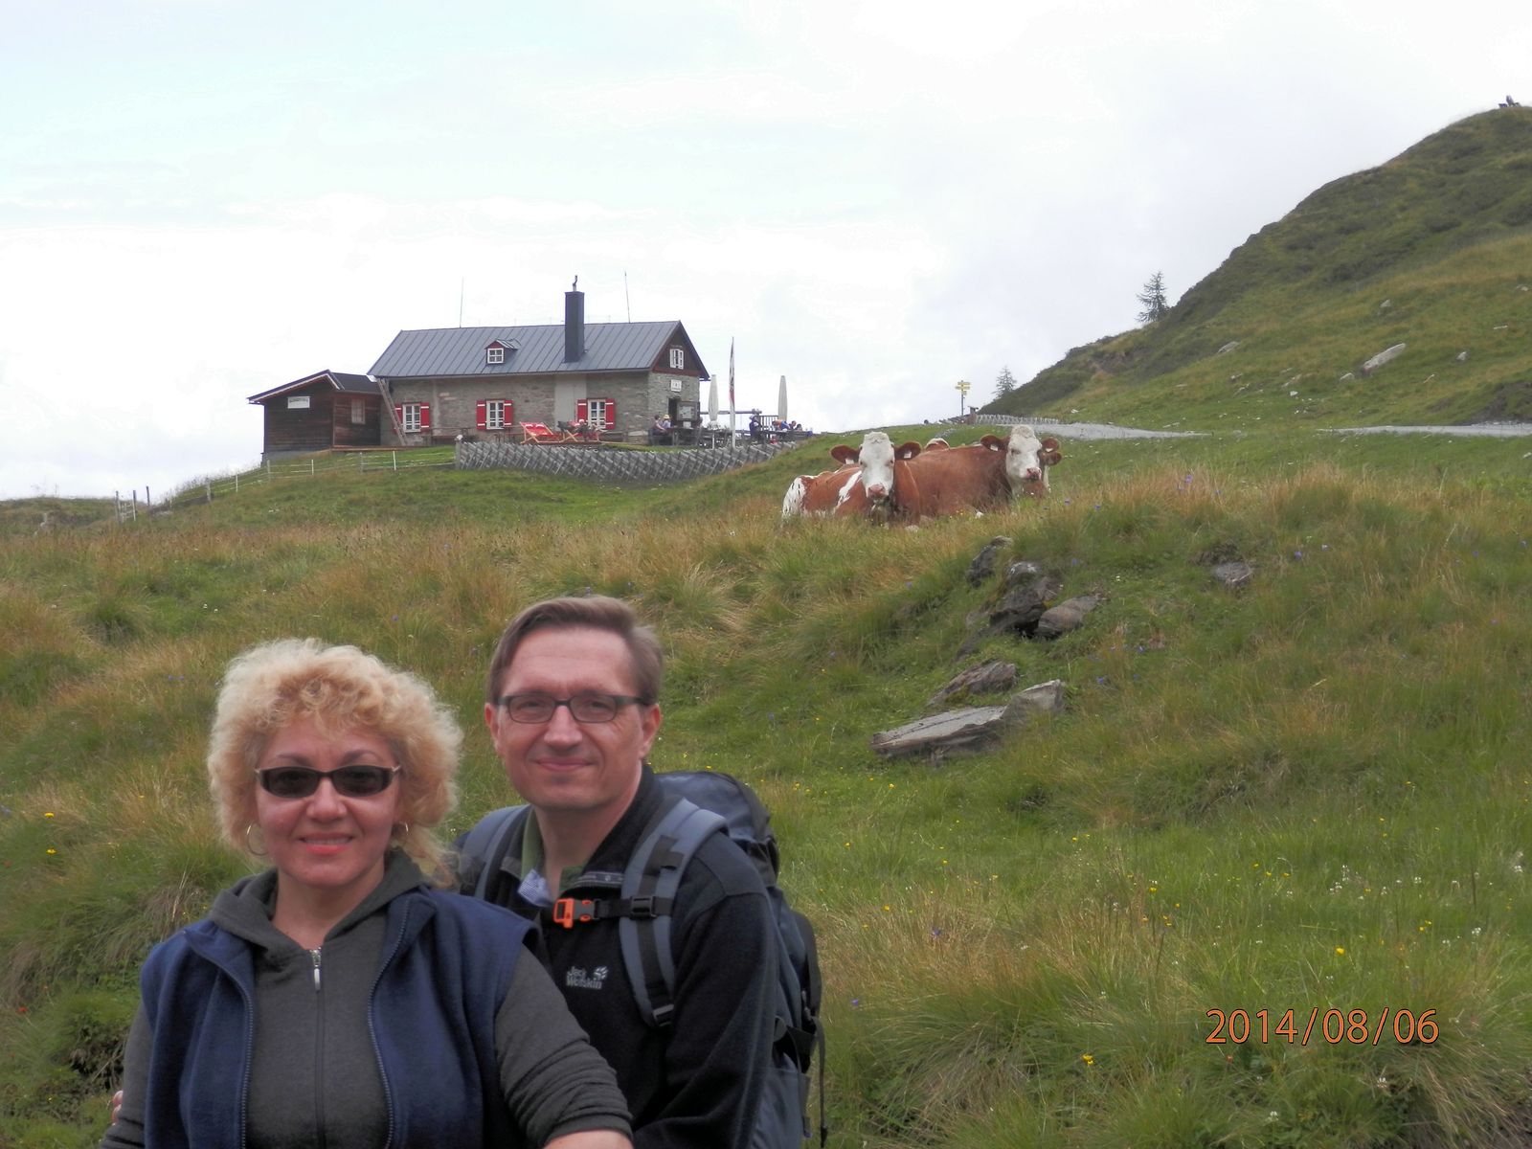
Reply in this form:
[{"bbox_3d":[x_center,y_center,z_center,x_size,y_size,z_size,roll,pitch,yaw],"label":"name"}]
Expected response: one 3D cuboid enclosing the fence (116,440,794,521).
[{"bbox_3d":[-11.200,-3.630,123.400,26.000,3.500,11.000,0,0,-12],"label":"fence"}]

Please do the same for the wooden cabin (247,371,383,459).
[{"bbox_3d":[-18.990,-6.660,136.900,4.400,3.750,4.500,0,0,23],"label":"wooden cabin"}]

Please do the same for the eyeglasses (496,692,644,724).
[{"bbox_3d":[-0.205,0.140,3.360,0.138,0.043,0.145,0,0,3],"label":"eyeglasses"}]

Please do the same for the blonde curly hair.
[{"bbox_3d":[-0.422,0.181,3.150,0.250,0.240,0.250,0,0,-3],"label":"blonde curly hair"}]

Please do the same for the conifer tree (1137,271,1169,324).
[{"bbox_3d":[31.112,-22.250,260.000,2.600,4.400,2.600,0,0,0],"label":"conifer tree"}]

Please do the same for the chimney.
[{"bbox_3d":[-8.091,-10.746,136.500,0.630,3.550,0.630,0,0,18],"label":"chimney"}]

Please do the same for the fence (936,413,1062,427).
[{"bbox_3d":[14.771,-9.835,205.000,8.200,1.050,3.000,0,0,0],"label":"fence"}]

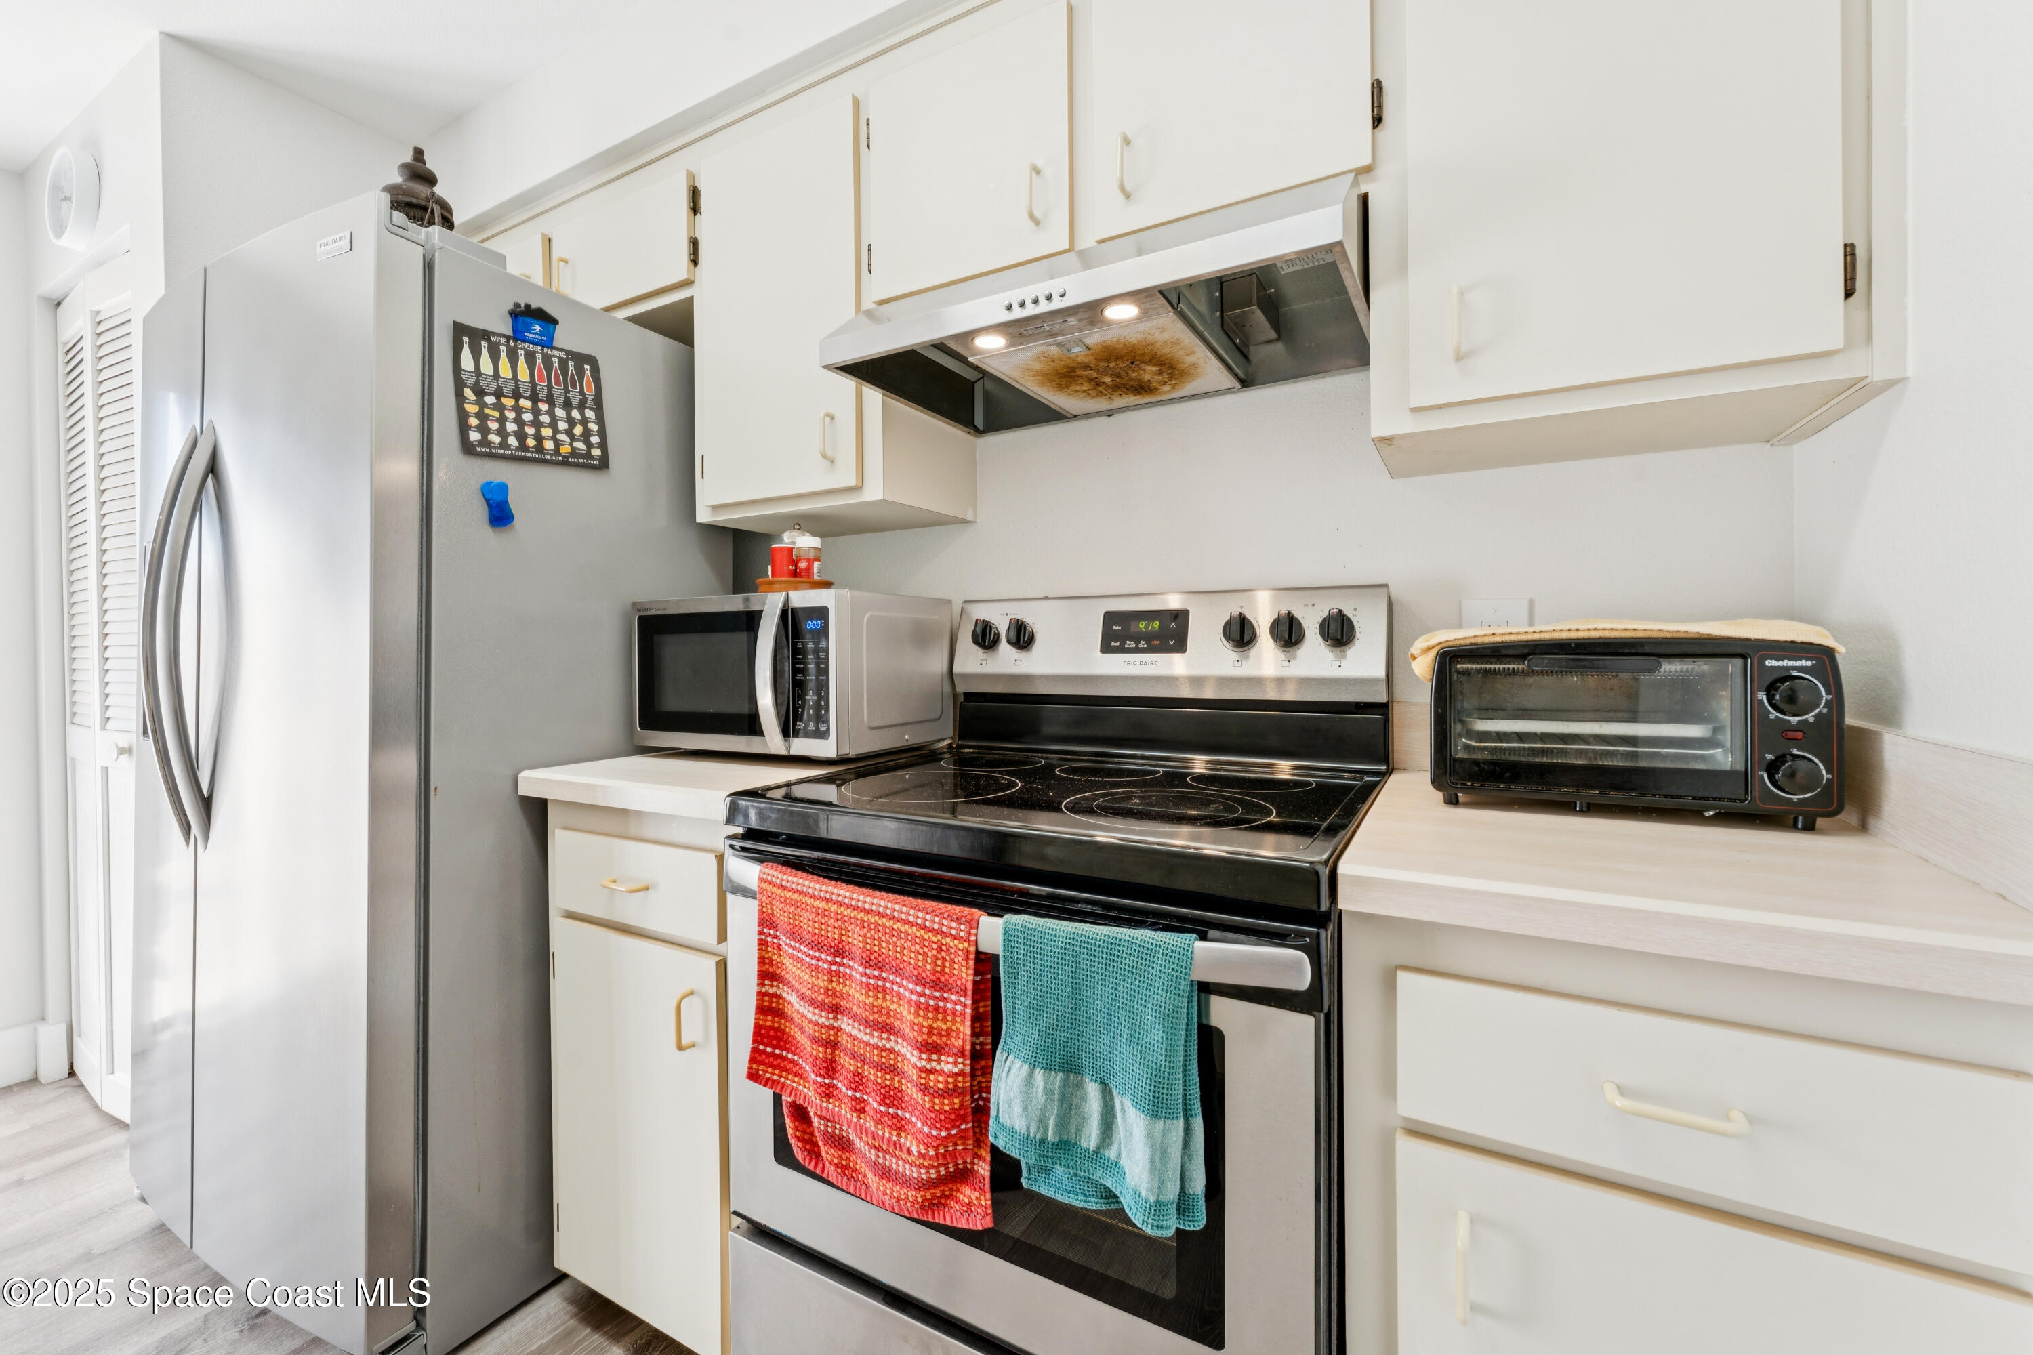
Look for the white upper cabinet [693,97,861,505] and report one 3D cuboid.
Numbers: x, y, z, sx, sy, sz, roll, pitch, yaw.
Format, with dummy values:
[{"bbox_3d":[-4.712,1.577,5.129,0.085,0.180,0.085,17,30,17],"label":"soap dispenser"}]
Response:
[{"bbox_3d":[-0.372,-0.661,1.573,0.435,0.683,0.320,1,2,29],"label":"white upper cabinet"}]

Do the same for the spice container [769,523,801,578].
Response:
[{"bbox_3d":[-0.436,-0.231,1.490,0.054,0.108,0.054,1,2,29],"label":"spice container"}]

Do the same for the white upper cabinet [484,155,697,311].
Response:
[{"bbox_3d":[-0.953,-0.891,1.888,0.908,0.260,0.320,1,2,29],"label":"white upper cabinet"}]

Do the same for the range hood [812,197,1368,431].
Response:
[{"bbox_3d":[0.136,-0.552,1.215,0.748,0.155,0.460,1,2,29],"label":"range hood"}]

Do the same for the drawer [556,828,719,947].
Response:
[{"bbox_3d":[-0.484,0.303,1.359,0.378,0.130,0.422,1,2,29],"label":"drawer"}]

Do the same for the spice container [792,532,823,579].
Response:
[{"bbox_3d":[-0.385,-0.218,1.460,0.050,0.089,0.050,1,2,29],"label":"spice container"}]

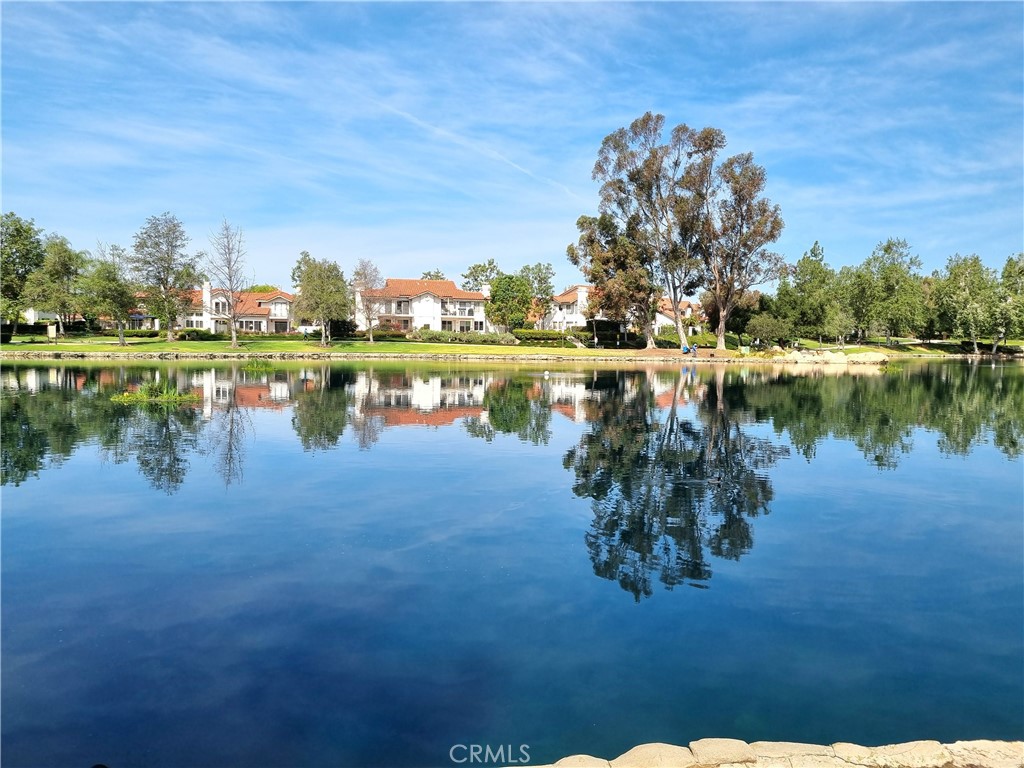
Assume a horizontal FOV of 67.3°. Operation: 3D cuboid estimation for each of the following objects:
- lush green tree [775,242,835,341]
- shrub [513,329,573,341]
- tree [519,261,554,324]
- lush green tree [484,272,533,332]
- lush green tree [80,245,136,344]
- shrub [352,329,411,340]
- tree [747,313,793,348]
[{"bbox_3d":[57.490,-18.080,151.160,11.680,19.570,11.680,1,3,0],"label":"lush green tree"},{"bbox_3d":[4.270,-6.870,107.780,8.300,1.830,2.000,1,3,0],"label":"shrub"},{"bbox_3d":[3.570,-13.350,119.430,5.990,11.080,5.990,1,3,0],"label":"tree"},{"bbox_3d":[-0.445,-12.100,114.999,7.030,9.080,6.800,1,3,0],"label":"lush green tree"},{"bbox_3d":[-44.920,-9.850,85.610,6.170,11.410,6.170,1,3,0],"label":"lush green tree"},{"bbox_3d":[-18.194,-6.902,107.250,7.930,1.670,2.200,0,3,-10],"label":"shrub"},{"bbox_3d":[33.265,-6.937,98.838,6.050,4.490,6.300,1,3,0],"label":"tree"}]

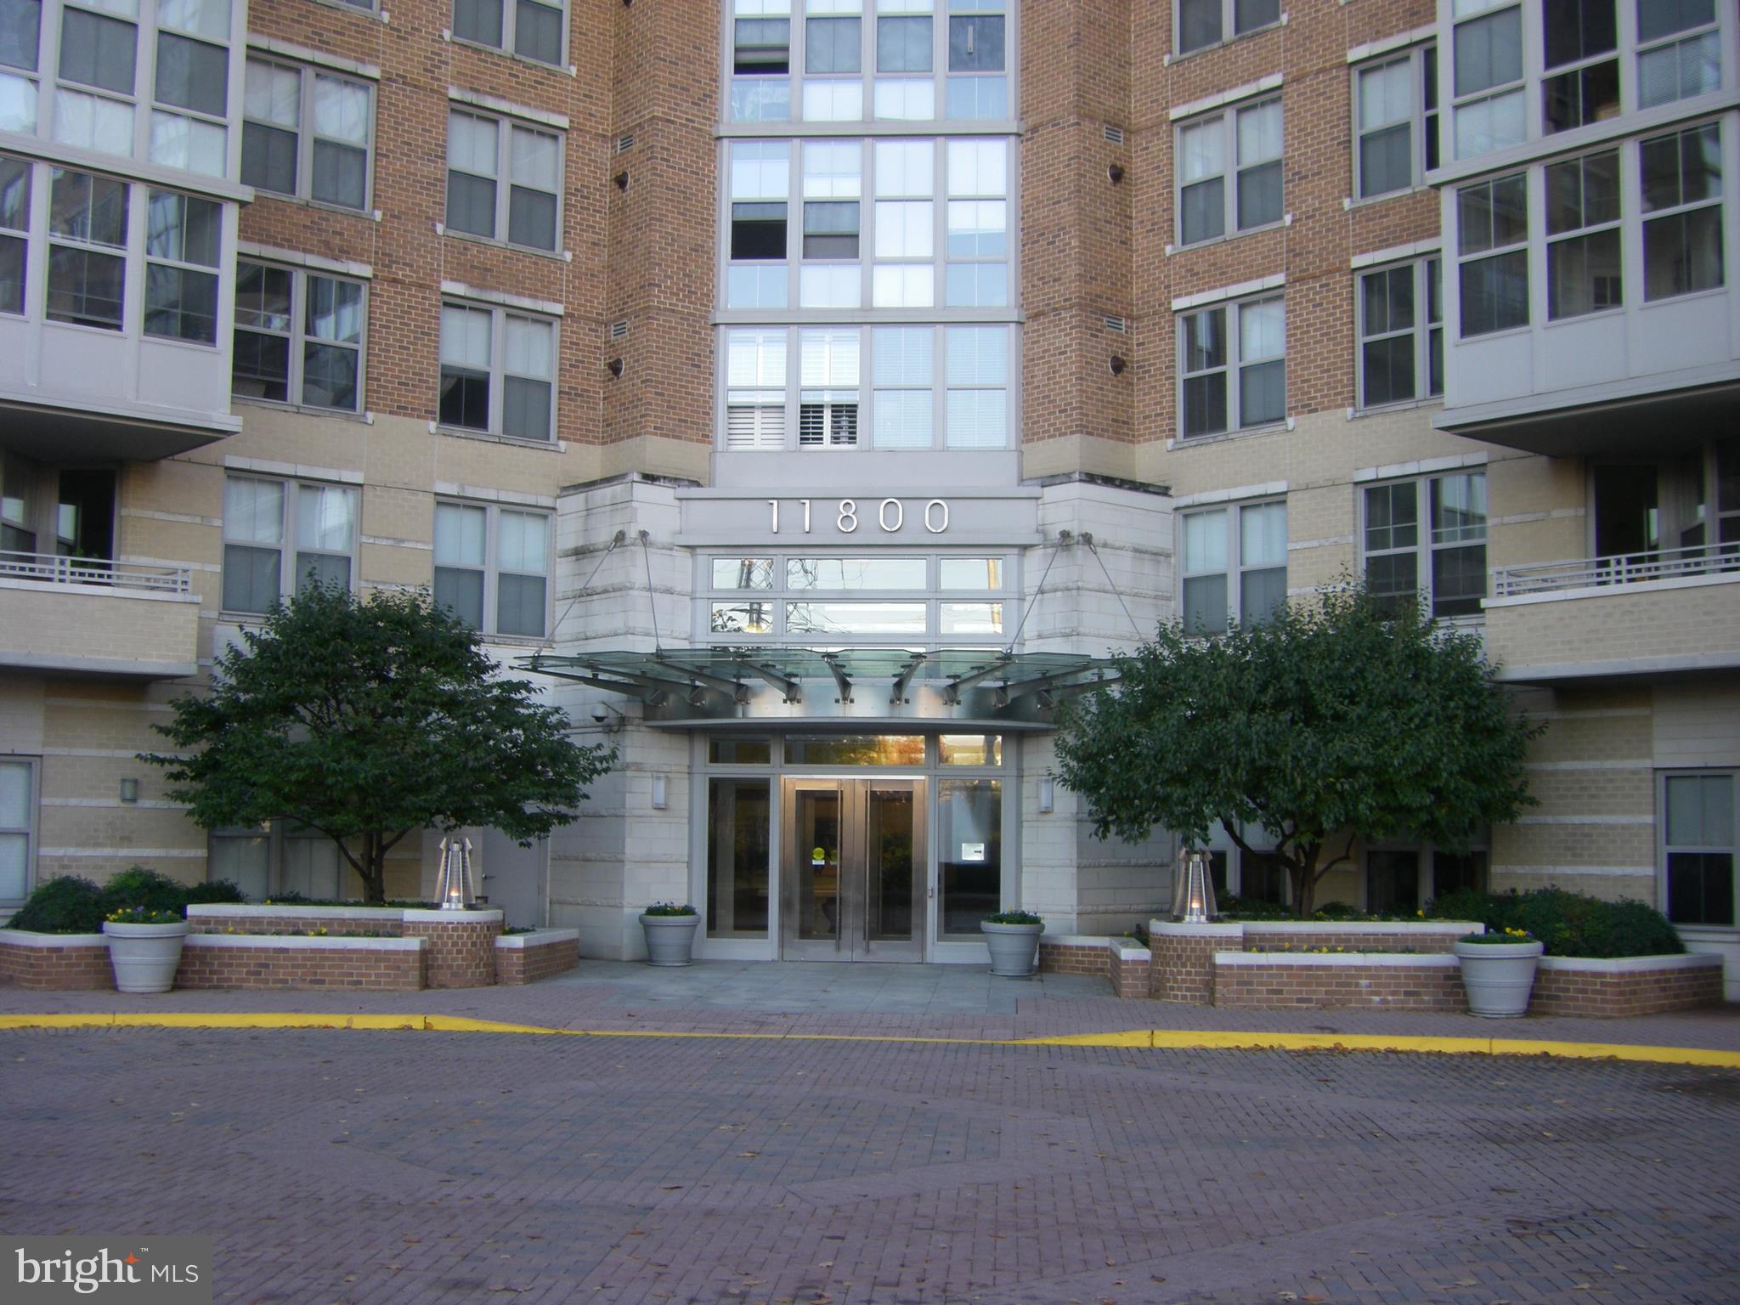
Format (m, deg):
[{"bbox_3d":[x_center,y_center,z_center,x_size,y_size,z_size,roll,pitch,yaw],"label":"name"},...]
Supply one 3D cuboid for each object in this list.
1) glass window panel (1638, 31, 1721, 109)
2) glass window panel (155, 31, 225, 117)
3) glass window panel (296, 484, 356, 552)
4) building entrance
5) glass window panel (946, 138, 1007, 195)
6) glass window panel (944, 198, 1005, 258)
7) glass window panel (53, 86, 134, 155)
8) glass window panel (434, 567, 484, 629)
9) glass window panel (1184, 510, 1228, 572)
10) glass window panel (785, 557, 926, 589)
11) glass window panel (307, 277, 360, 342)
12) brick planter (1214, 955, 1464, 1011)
[{"bbox_3d":[8.172,-5.873,21.311,0.050,0.610,0.890,5,-7,-41],"label":"glass window panel"},{"bbox_3d":[-7.936,-6.762,24.714,0.841,0.828,0.060,5,-7,-41],"label":"glass window panel"},{"bbox_3d":[-7.186,-1.765,27.881,0.827,0.817,0.060,5,-7,-41],"label":"glass window panel"},{"bbox_3d":[-0.227,2.931,28.438,1.938,2.462,0.150,0,-5,4],"label":"building entrance"},{"bbox_3d":[1.500,-6.878,29.877,0.865,0.830,0.060,0,-5,4],"label":"glass window panel"},{"bbox_3d":[1.481,-5.991,29.676,0.840,0.860,0.050,0,-5,4],"label":"glass window panel"},{"bbox_3d":[-8.523,-5.831,23.159,0.895,0.605,0.050,5,-7,-41],"label":"glass window panel"},{"bbox_3d":[-5.497,-0.722,28.301,0.755,0.801,0.060,5,-7,-41],"label":"glass window panel"},{"bbox_3d":[4.518,-1.489,28.400,0.060,0.809,0.762,5,-7,-41],"label":"glass window panel"},{"bbox_3d":[-0.193,-1.064,28.492,1.913,0.425,0.050,0,-5,4],"label":"glass window panel"},{"bbox_3d":[-6.956,-4.452,27.383,0.780,0.780,0.050,5,-7,-41],"label":"glass window panel"},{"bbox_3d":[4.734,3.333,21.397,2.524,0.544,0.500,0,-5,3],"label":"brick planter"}]

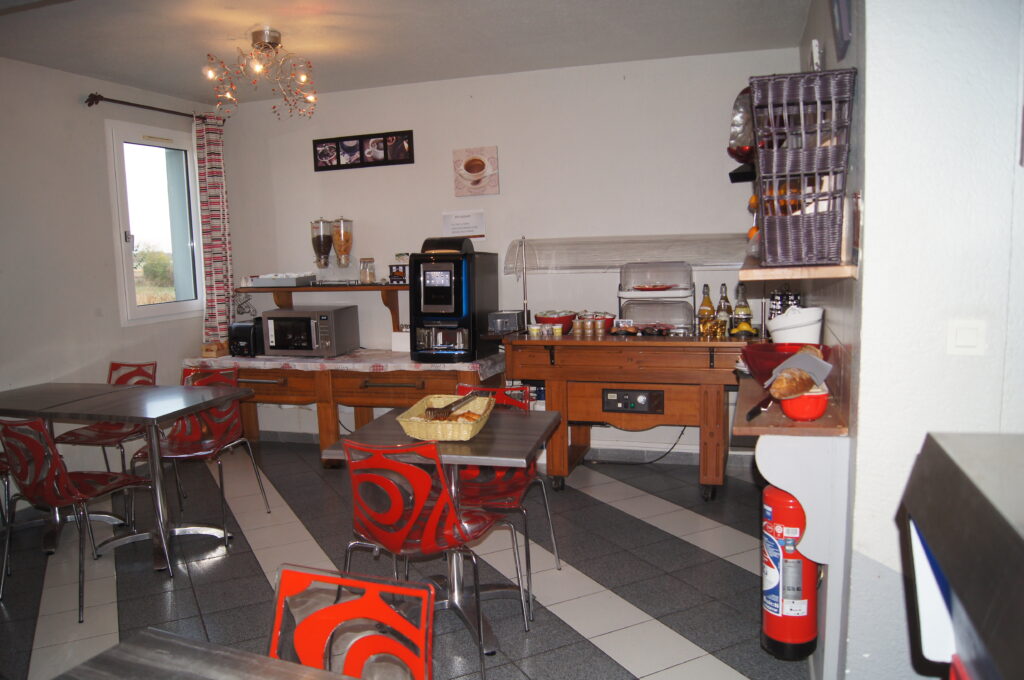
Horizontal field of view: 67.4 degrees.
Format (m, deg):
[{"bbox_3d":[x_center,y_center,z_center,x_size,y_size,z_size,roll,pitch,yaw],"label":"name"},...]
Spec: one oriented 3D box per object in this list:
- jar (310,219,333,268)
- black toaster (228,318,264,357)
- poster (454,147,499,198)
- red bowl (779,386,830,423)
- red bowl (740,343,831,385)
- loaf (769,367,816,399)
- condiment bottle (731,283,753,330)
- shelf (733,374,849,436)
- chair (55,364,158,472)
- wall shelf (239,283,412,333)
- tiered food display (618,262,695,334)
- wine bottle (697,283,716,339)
[{"bbox_3d":[-1.304,-0.661,5.259,0.160,0.345,0.165,-2,7,0],"label":"jar"},{"bbox_3d":[-1.748,-0.014,5.252,0.190,0.225,0.280,2,7,24],"label":"black toaster"},{"bbox_3d":[-0.230,-1.090,4.967,0.310,0.310,0.025,1,7,18],"label":"poster"},{"bbox_3d":[0.794,0.178,2.091,0.130,0.072,0.130,1,7,18],"label":"red bowl"},{"bbox_3d":[0.852,0.101,2.387,0.285,0.148,0.285,0,7,17],"label":"red bowl"},{"bbox_3d":[0.753,0.123,2.072,0.145,0.085,0.095,0,7,17],"label":"loaf"},{"bbox_3d":[1.273,-0.156,4.245,0.085,0.290,0.085,-1,7,0],"label":"condiment bottle"},{"bbox_3d":[0.970,0.145,2.745,0.291,0.027,1.550,1,7,18],"label":"shelf"},{"bbox_3d":[-2.308,0.568,4.456,0.530,0.810,0.570,0,7,17],"label":"chair"},{"bbox_3d":[-1.251,-0.209,5.400,1.400,0.345,0.280,0,7,17],"label":"wall shelf"},{"bbox_3d":[0.841,-0.251,4.460,0.435,0.420,0.330,1,7,18],"label":"tiered food display"},{"bbox_3d":[1.083,-0.166,4.276,0.087,0.290,0.087,0,7,17],"label":"wine bottle"}]

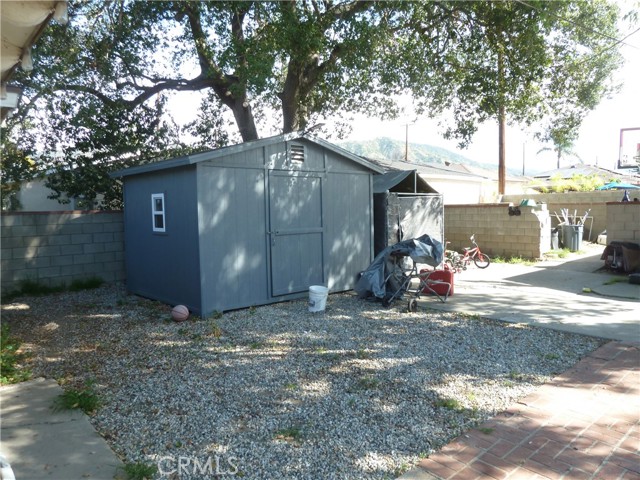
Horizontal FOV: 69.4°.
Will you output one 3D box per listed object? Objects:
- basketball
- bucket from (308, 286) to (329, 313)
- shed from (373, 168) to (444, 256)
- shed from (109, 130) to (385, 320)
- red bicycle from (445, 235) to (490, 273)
[{"bbox_3d":[-1.979,1.048,6.570,0.240,0.240,0.240,-4,5,-41],"label":"basketball"},{"bbox_3d":[-0.026,0.911,7.170,0.300,0.370,0.300,-1,4,0],"label":"bucket"},{"bbox_3d":[1.428,-0.414,11.179,2.050,2.360,2.300,-4,5,-41],"label":"shed"},{"bbox_3d":[-1.362,-0.431,8.990,4.074,2.810,3.354,-4,5,-41],"label":"shed"},{"bbox_3d":[3.707,0.299,11.500,1.030,0.840,0.480,-1,4,-5],"label":"red bicycle"}]

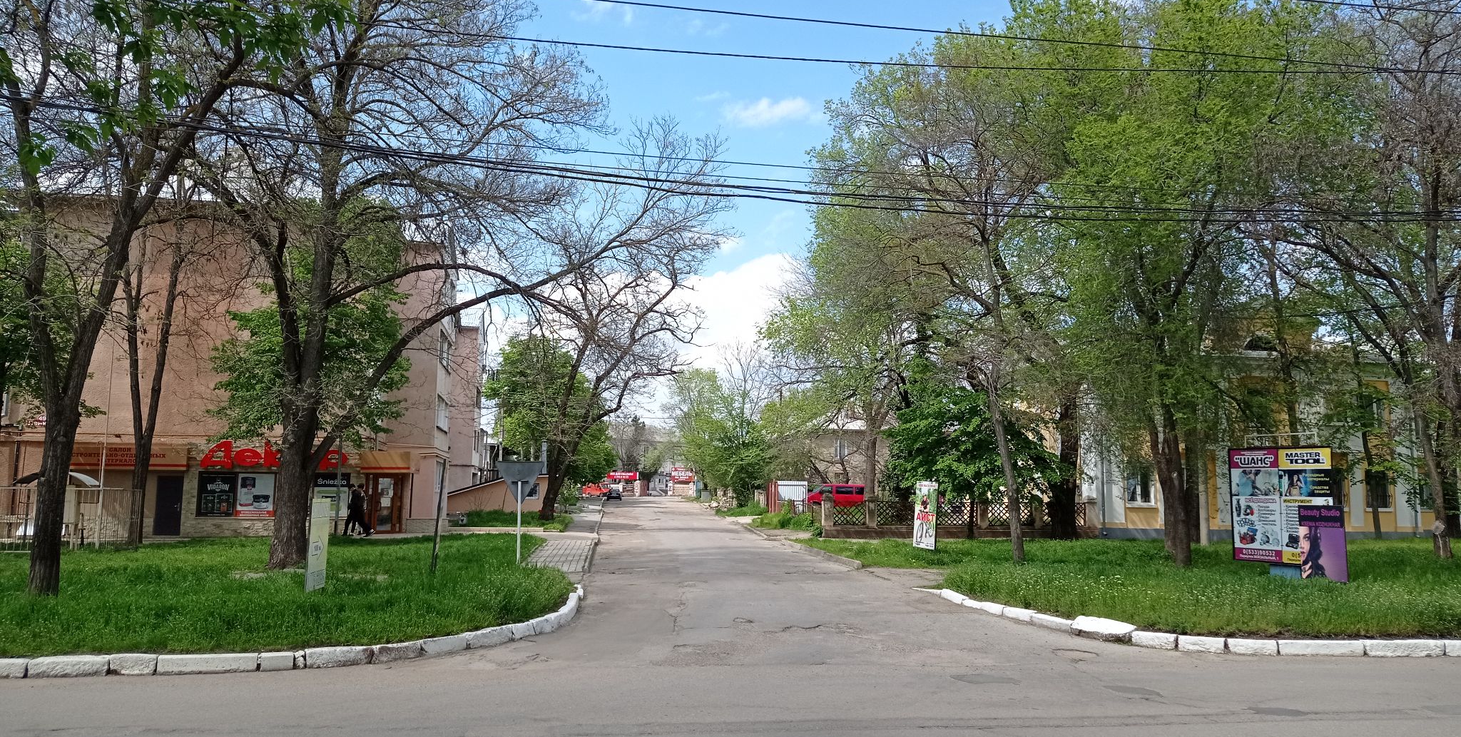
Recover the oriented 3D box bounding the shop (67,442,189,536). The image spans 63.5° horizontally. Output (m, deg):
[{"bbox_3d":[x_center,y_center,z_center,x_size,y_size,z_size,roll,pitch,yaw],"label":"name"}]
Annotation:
[{"bbox_3d":[-20.514,4.271,42.047,4.150,3.234,5.000,1,-6,-7],"label":"shop"}]

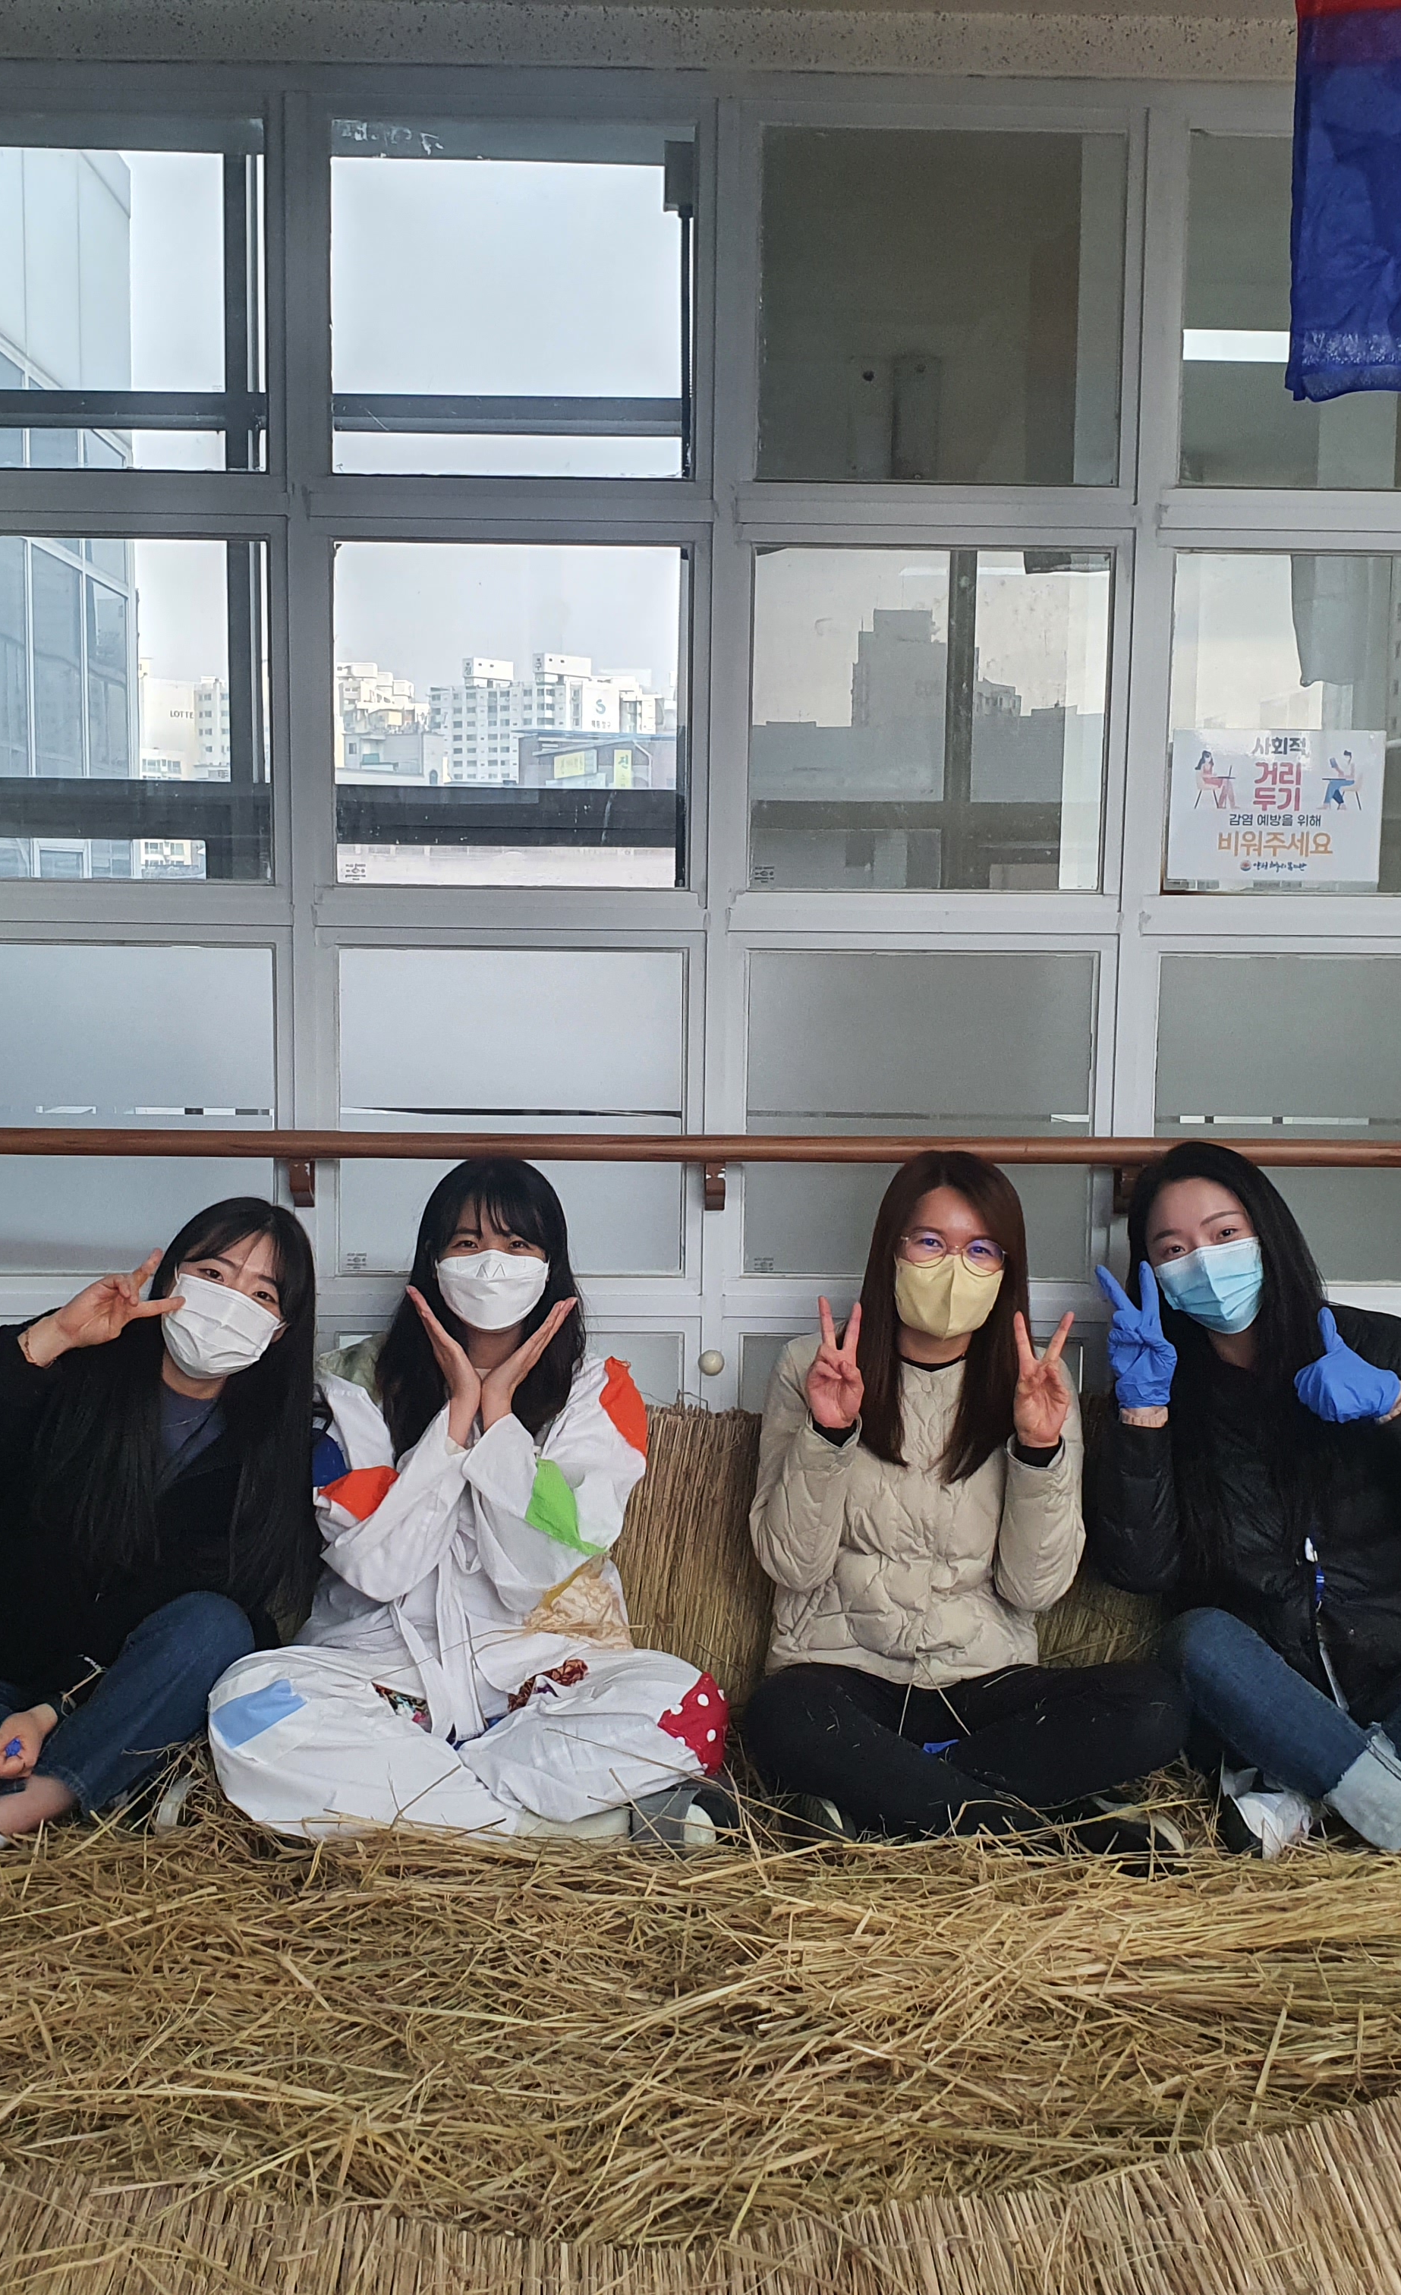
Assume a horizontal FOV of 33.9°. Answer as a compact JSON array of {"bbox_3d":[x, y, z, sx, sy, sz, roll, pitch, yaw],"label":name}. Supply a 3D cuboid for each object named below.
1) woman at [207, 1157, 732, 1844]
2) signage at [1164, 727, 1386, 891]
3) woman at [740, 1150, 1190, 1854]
[{"bbox_3d":[-0.271,0.400,2.757,0.616,0.769,0.580,1,6,-1],"label":"woman"},{"bbox_3d":[0.817,-0.481,3.253,0.301,0.213,0.005,1,6,-1],"label":"signage"},{"bbox_3d":[0.314,0.396,2.767,0.536,0.788,0.580,1,6,-1],"label":"woman"}]

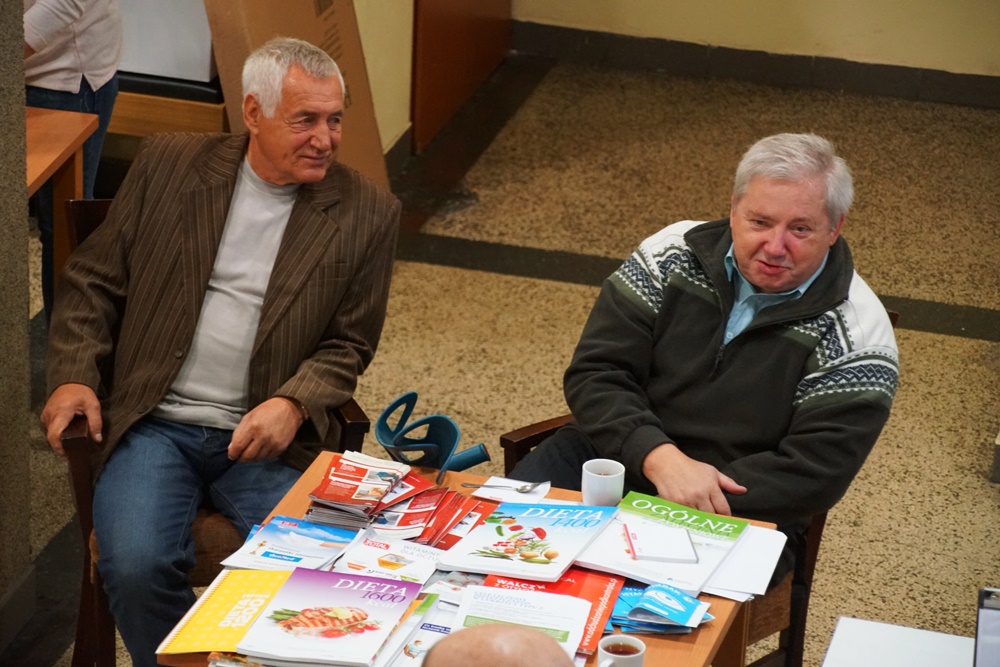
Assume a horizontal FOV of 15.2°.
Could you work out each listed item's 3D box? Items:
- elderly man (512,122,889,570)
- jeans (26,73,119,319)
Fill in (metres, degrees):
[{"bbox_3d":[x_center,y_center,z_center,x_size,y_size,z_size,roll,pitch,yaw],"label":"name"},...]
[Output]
[{"bbox_3d":[0.293,0.249,6.529,0.640,1.280,0.760,17,27,32],"label":"elderly man"},{"bbox_3d":[-0.963,-0.267,8.225,0.270,0.850,0.340,-4,23,-14],"label":"jeans"}]

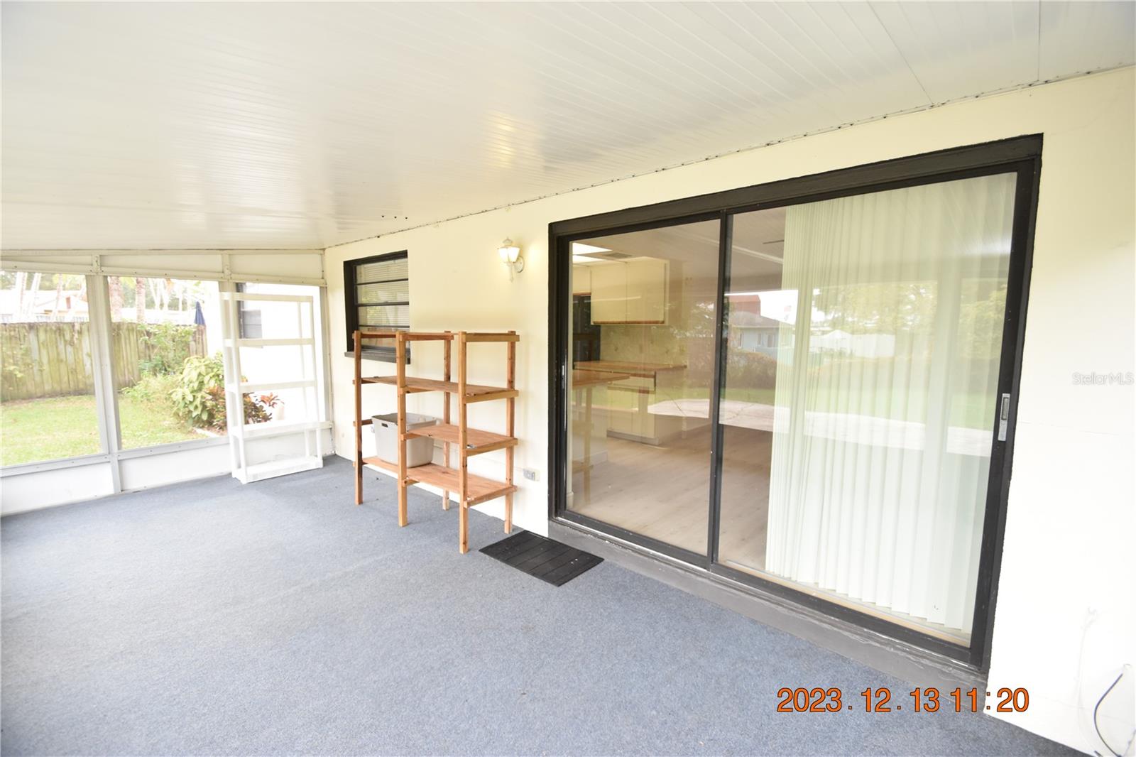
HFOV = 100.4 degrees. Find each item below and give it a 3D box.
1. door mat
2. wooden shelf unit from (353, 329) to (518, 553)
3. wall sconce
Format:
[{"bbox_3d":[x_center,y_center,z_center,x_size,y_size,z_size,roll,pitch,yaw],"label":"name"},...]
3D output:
[{"bbox_3d":[-0.189,1.208,3.254,0.728,0.012,0.459,5,8,39],"label":"door mat"},{"bbox_3d":[-1.107,0.386,3.817,1.502,1.517,0.500,5,8,39],"label":"wooden shelf unit"},{"bbox_3d":[-0.410,-0.863,3.453,0.128,0.305,0.178,5,8,39],"label":"wall sconce"}]

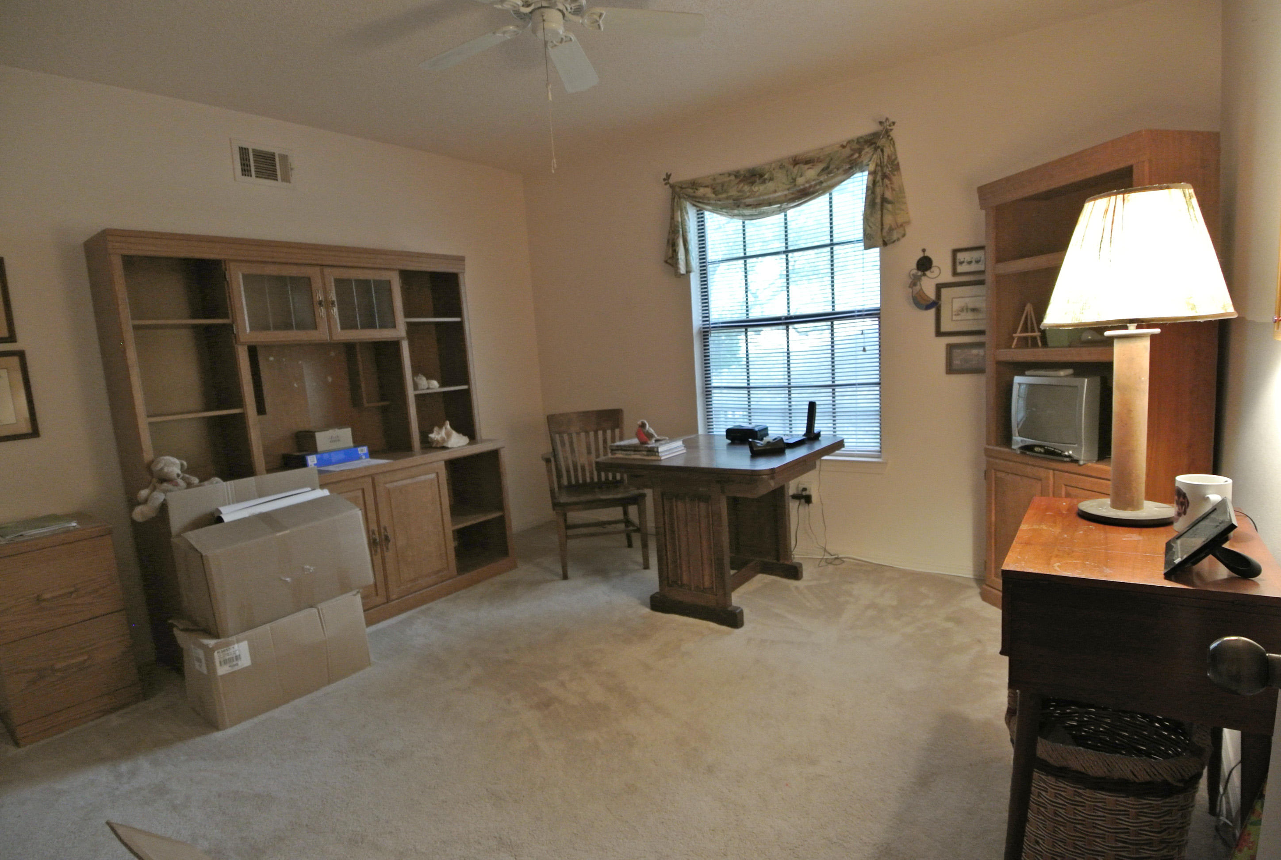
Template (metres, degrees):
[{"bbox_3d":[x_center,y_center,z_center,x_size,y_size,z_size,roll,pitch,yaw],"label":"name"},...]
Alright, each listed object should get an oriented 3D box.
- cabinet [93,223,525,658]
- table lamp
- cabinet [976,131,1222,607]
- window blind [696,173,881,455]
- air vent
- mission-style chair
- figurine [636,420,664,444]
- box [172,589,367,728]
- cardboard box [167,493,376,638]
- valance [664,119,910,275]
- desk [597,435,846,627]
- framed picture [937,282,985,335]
[{"bbox_3d":[-1.483,0.025,3.224,0.540,1.825,1.680,2,10,35],"label":"cabinet"},{"bbox_3d":[1.027,-0.154,1.337,0.346,0.697,0.346,2,9,37],"label":"table lamp"},{"bbox_3d":[1.677,-0.088,2.420,0.322,1.818,0.781,-5,8,-9],"label":"cabinet"},{"bbox_3d":[0.818,-0.630,3.618,1.104,1.507,0.050,2,9,37],"label":"window blind"},{"bbox_3d":[-1.797,-1.271,3.082,0.025,0.198,0.295,2,9,37],"label":"air vent"},{"bbox_3d":[-0.267,0.349,3.699,0.546,0.856,0.521,-5,8,-11],"label":"mission-style chair"},{"bbox_3d":[0.057,0.003,3.045,0.155,0.114,0.068,-10,10,-38],"label":"figurine"},{"bbox_3d":[-1.412,0.835,2.486,0.331,0.329,0.580,2,9,37],"label":"box"},{"bbox_3d":[-1.405,0.504,2.481,0.339,0.341,0.604,2,9,37],"label":"cardboard box"},{"bbox_3d":[0.707,-1.194,3.421,1.411,0.599,0.087,2,9,37],"label":"valance"},{"bbox_3d":[0.419,0.446,3.137,0.874,0.723,0.862,2,9,37],"label":"desk"},{"bbox_3d":[1.520,-0.562,2.957,0.312,0.253,0.019,2,9,37],"label":"framed picture"}]

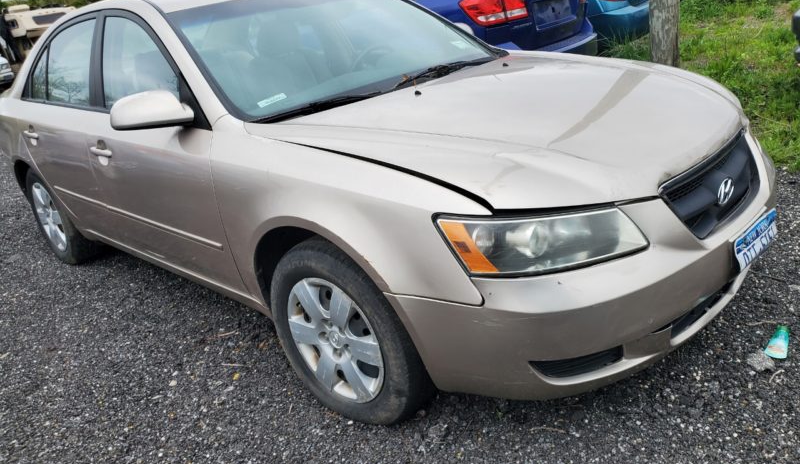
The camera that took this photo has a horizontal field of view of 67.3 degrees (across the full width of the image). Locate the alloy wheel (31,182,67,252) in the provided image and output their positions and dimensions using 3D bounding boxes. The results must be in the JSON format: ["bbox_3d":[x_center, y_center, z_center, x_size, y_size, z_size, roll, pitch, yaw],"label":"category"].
[{"bbox_3d":[-2.155,-0.108,3.805,0.445,0.445,0.140,13,29,42],"label":"alloy wheel"}]

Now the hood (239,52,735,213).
[{"bbox_3d":[0.453,-0.442,2.161,1.300,0.280,1.520,13,29,42],"label":"hood"}]

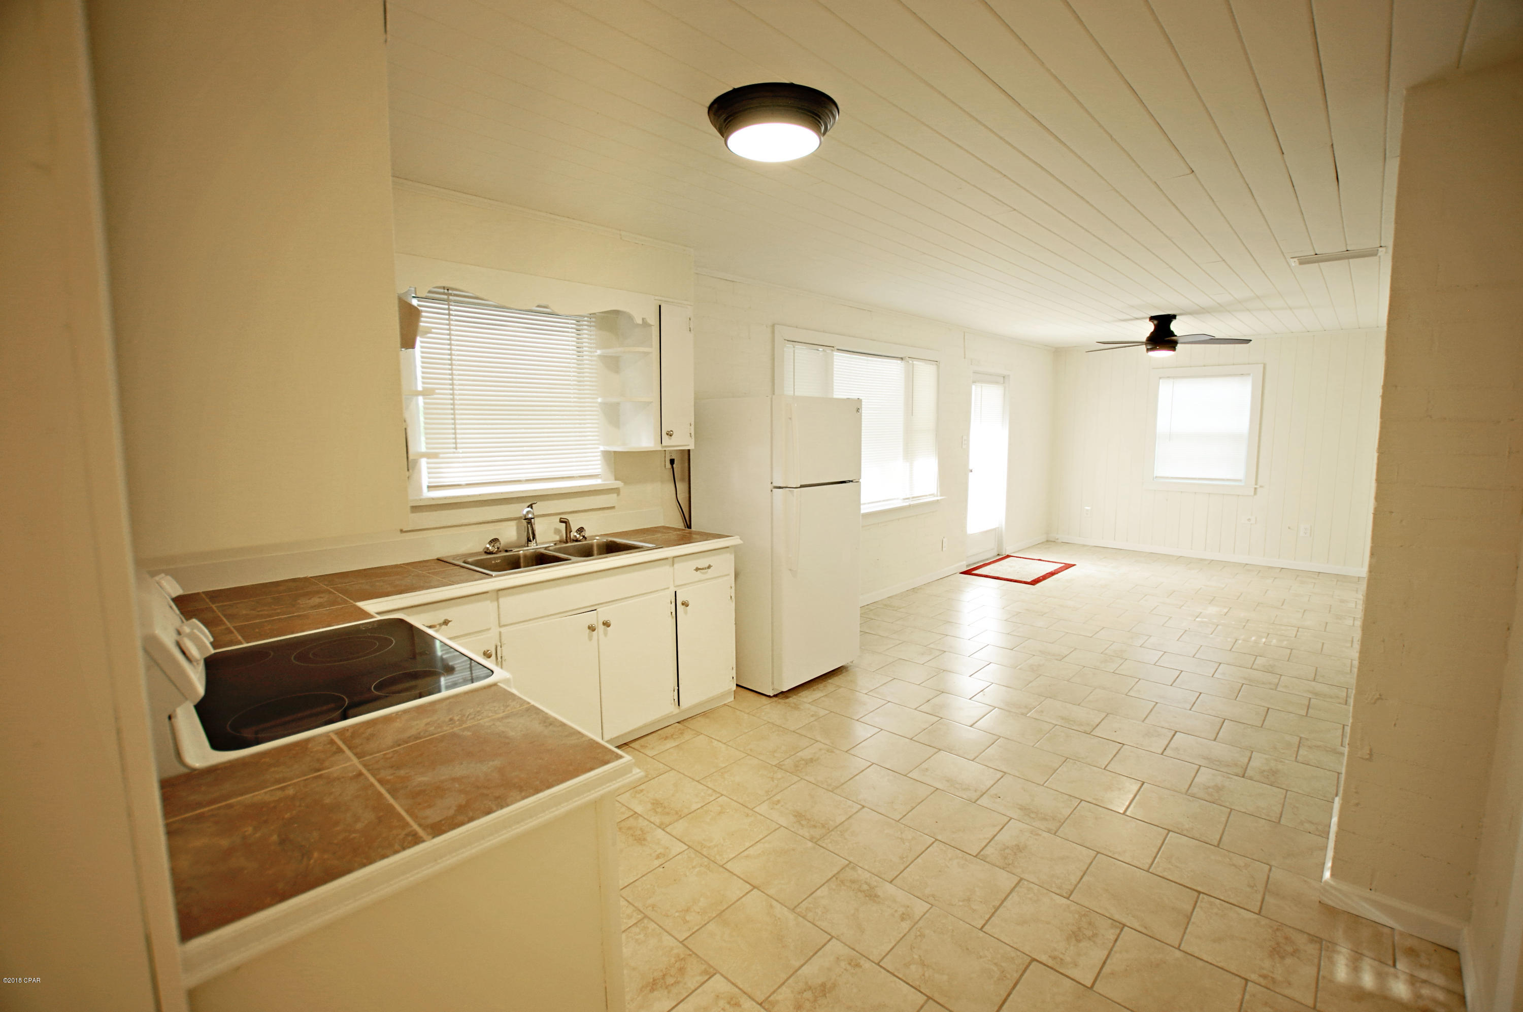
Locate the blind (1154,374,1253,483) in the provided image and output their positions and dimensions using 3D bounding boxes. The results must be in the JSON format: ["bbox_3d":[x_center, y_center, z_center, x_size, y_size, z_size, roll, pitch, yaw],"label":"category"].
[{"bbox_3d":[4.817,-0.842,6.964,0.831,1.164,0.040,6,10,43],"label":"blind"}]

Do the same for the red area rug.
[{"bbox_3d":[2.727,0.659,6.681,0.756,0.010,1.214,6,10,43],"label":"red area rug"}]

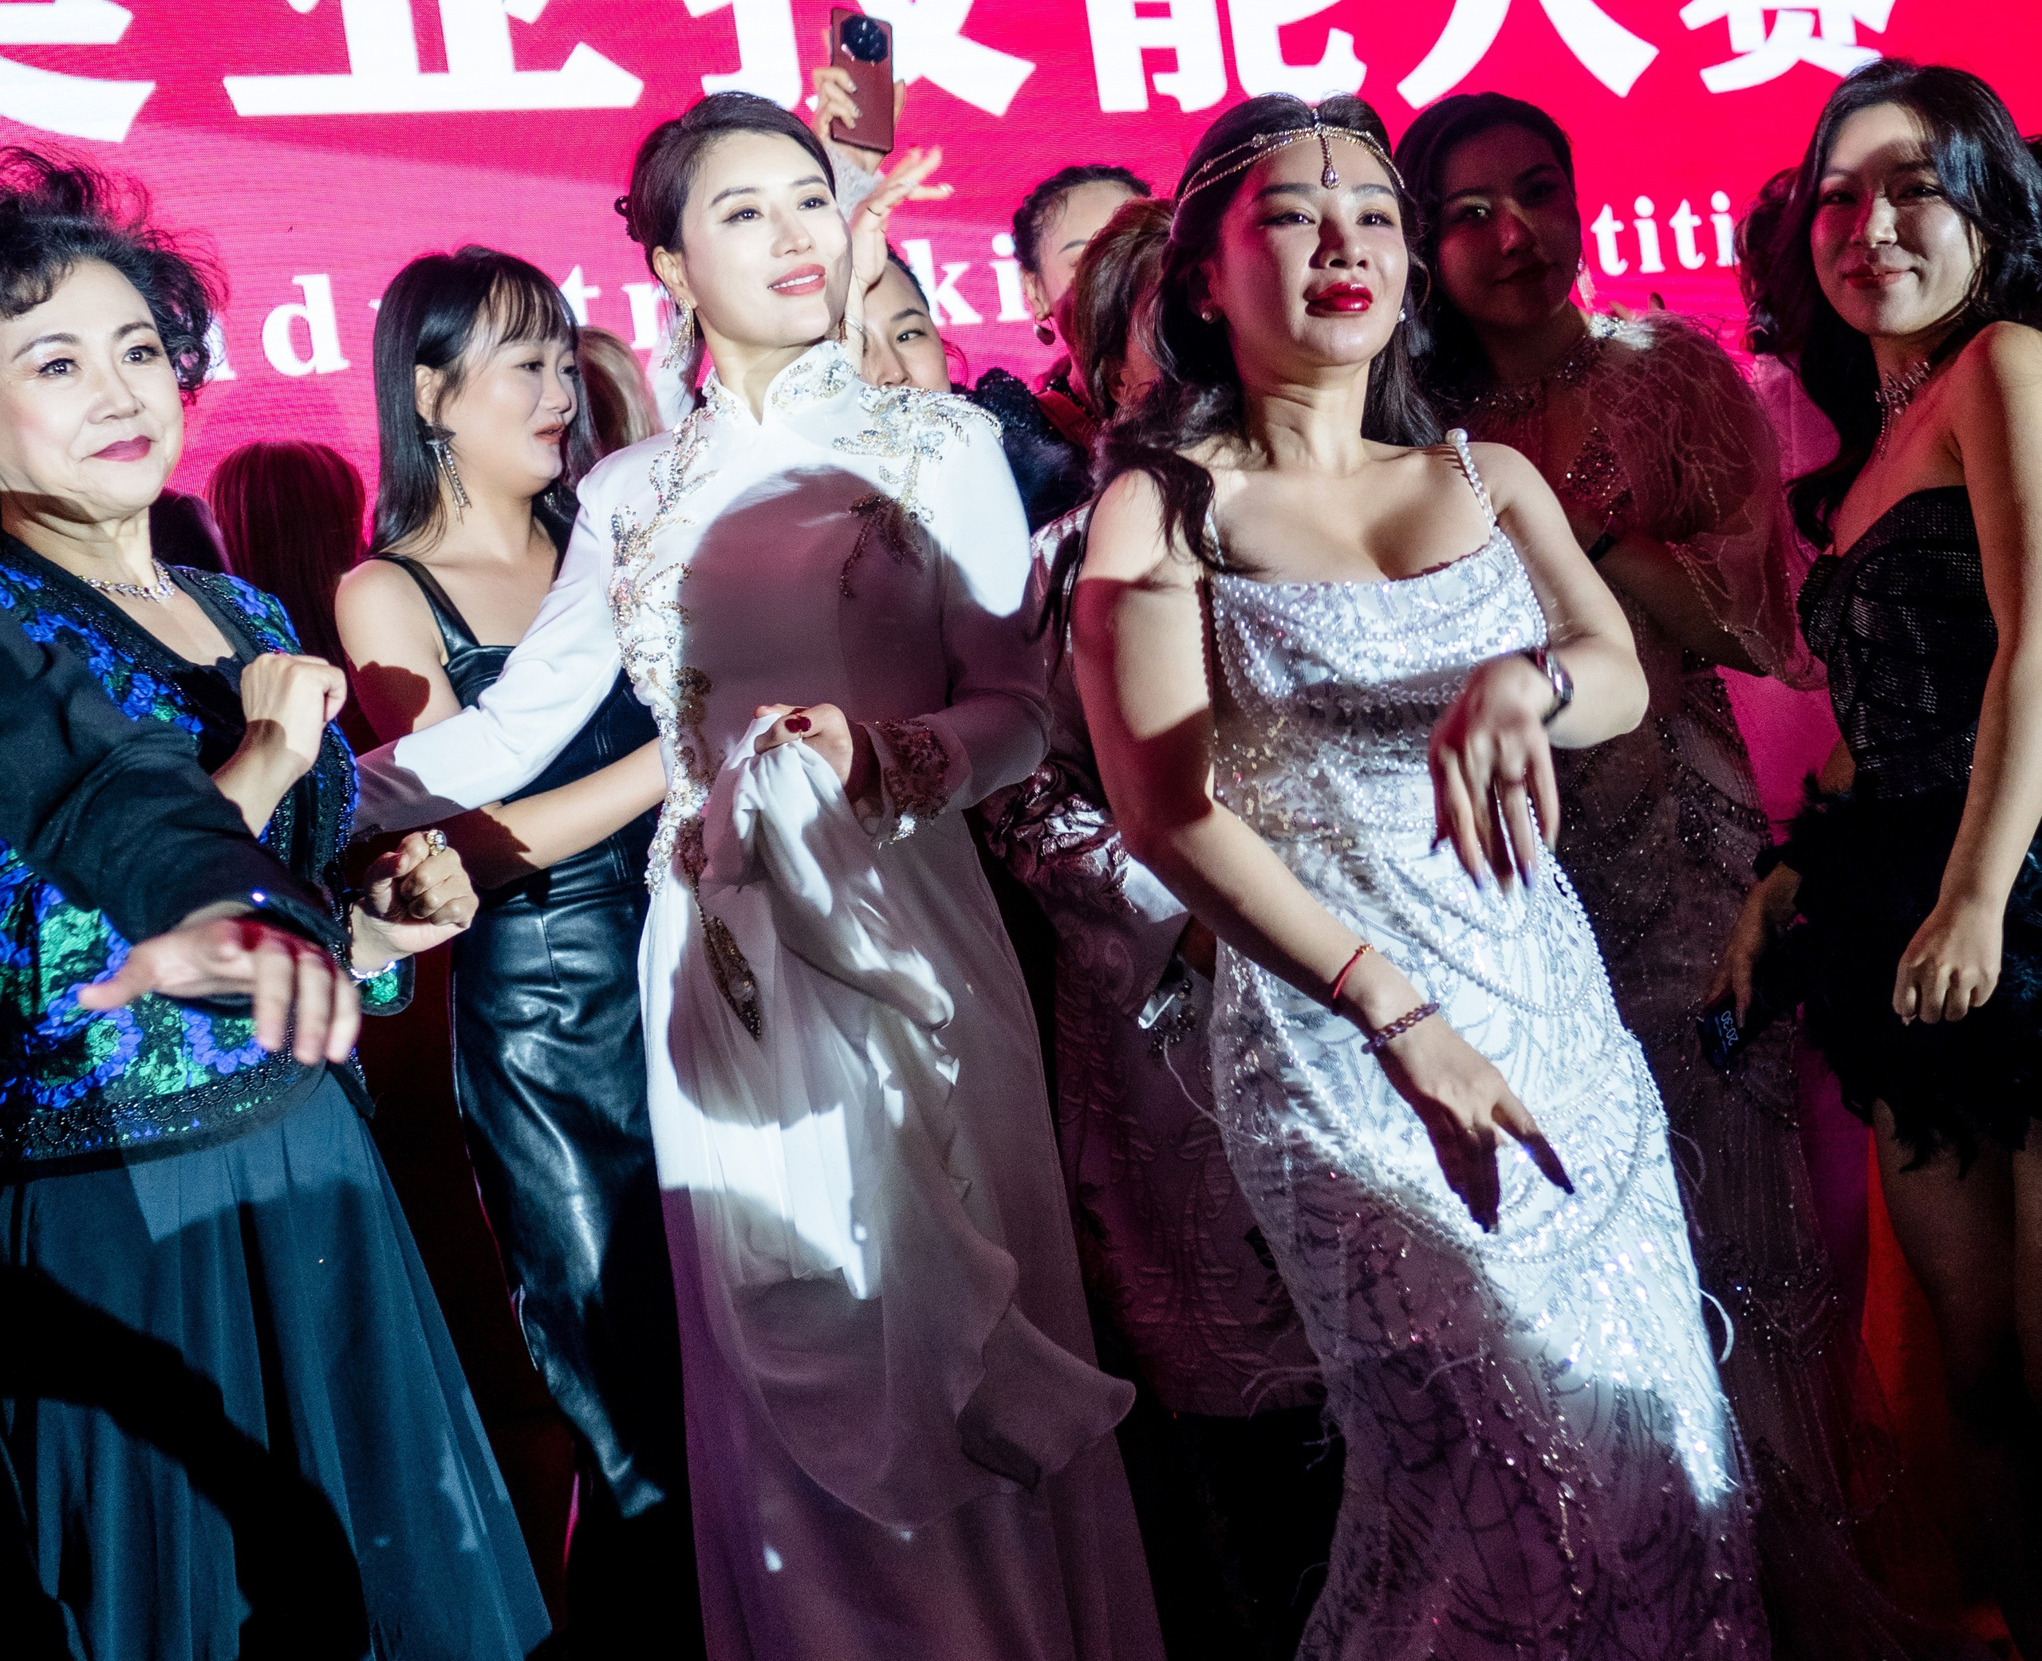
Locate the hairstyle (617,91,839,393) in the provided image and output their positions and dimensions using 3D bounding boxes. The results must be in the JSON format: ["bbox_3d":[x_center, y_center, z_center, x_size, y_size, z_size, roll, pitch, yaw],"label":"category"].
[{"bbox_3d":[-0.241,-0.483,2.190,0.170,0.230,0.200,-11,9,-34],"label":"hairstyle"}]

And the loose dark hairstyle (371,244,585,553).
[{"bbox_3d":[-0.510,-0.408,2.520,0.210,0.280,0.190,-3,8,28],"label":"loose dark hairstyle"}]

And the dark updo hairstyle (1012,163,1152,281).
[{"bbox_3d":[0.066,-0.636,2.820,0.160,0.150,0.190,-11,8,-30],"label":"dark updo hairstyle"}]

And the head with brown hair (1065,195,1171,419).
[{"bbox_3d":[0.119,-0.496,2.520,0.190,0.220,0.170,-2,9,35],"label":"head with brown hair"}]

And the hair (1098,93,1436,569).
[{"bbox_3d":[0.188,-0.380,2.030,0.250,0.340,0.240,-9,7,-16],"label":"hair"}]

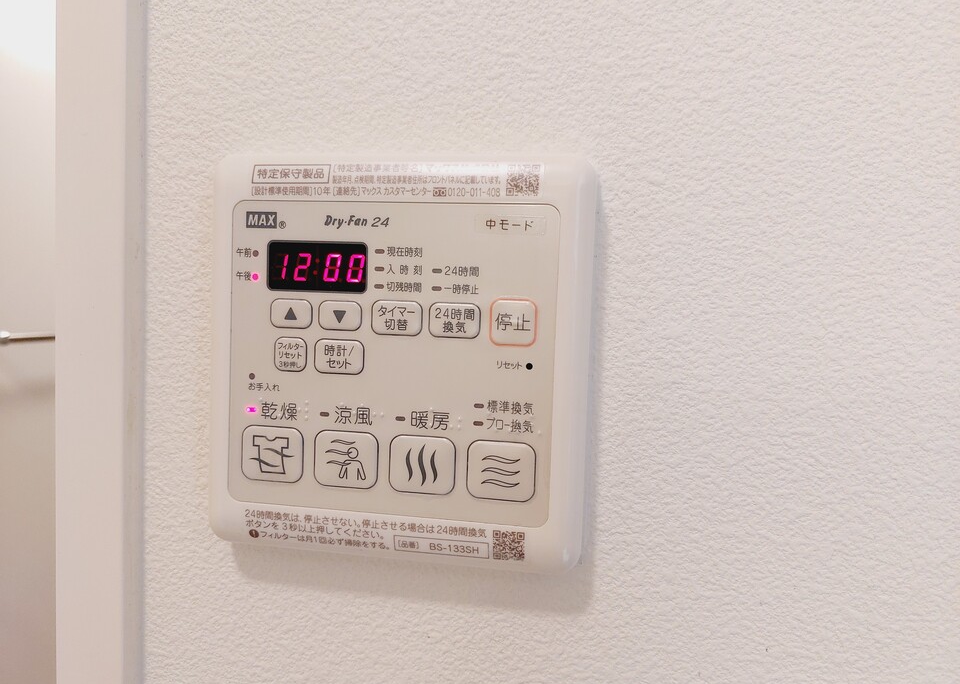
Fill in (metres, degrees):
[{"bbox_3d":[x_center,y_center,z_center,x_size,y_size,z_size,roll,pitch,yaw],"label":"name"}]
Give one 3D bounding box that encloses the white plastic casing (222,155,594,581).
[{"bbox_3d":[-0.026,0.005,0.202,0.117,0.120,0.017,3,3,9],"label":"white plastic casing"}]

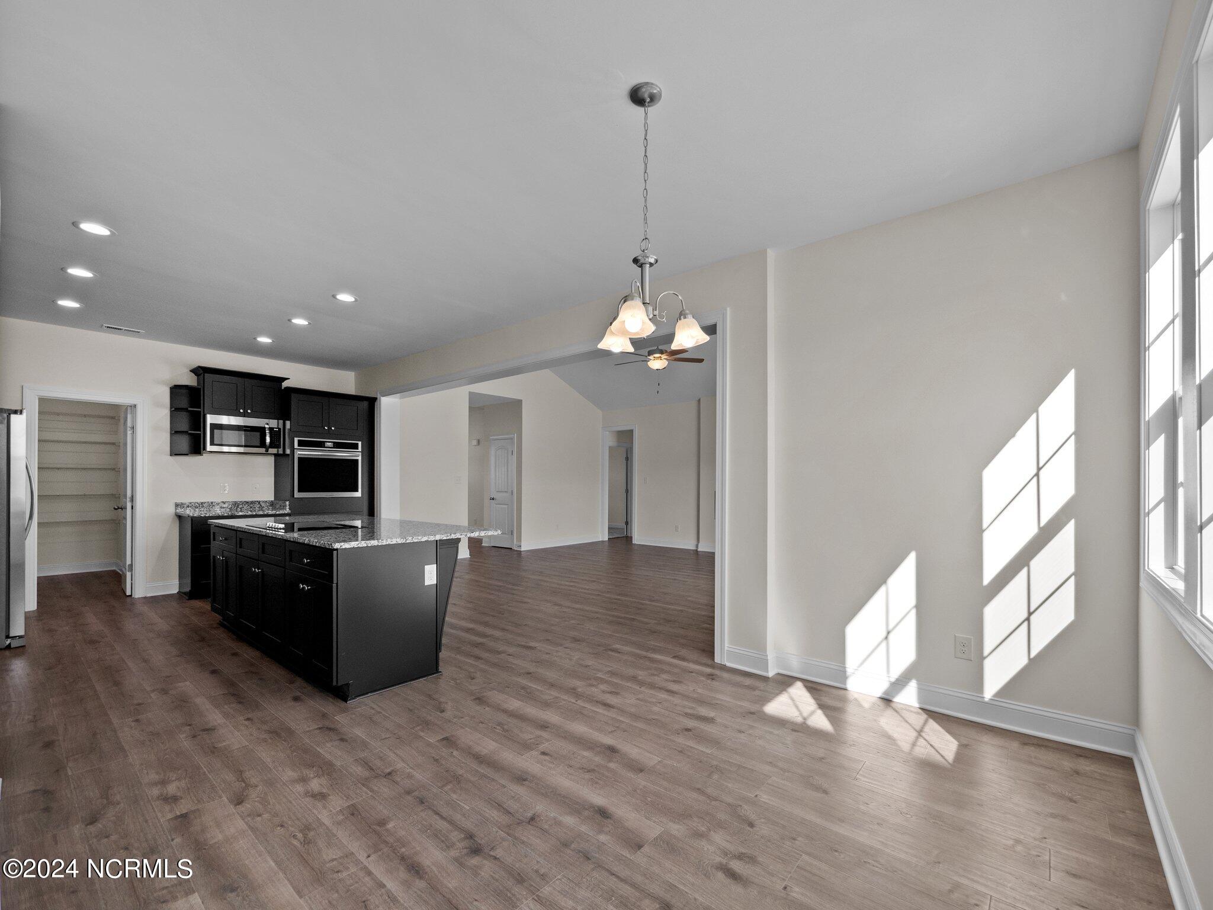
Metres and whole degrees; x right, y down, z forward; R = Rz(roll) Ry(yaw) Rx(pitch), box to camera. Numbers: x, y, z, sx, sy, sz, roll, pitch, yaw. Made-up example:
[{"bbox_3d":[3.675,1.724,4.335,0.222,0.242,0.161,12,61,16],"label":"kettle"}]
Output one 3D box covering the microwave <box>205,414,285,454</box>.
[{"bbox_3d":[-4.257,-0.220,5.755,0.377,0.412,0.742,-2,-3,41],"label":"microwave"}]

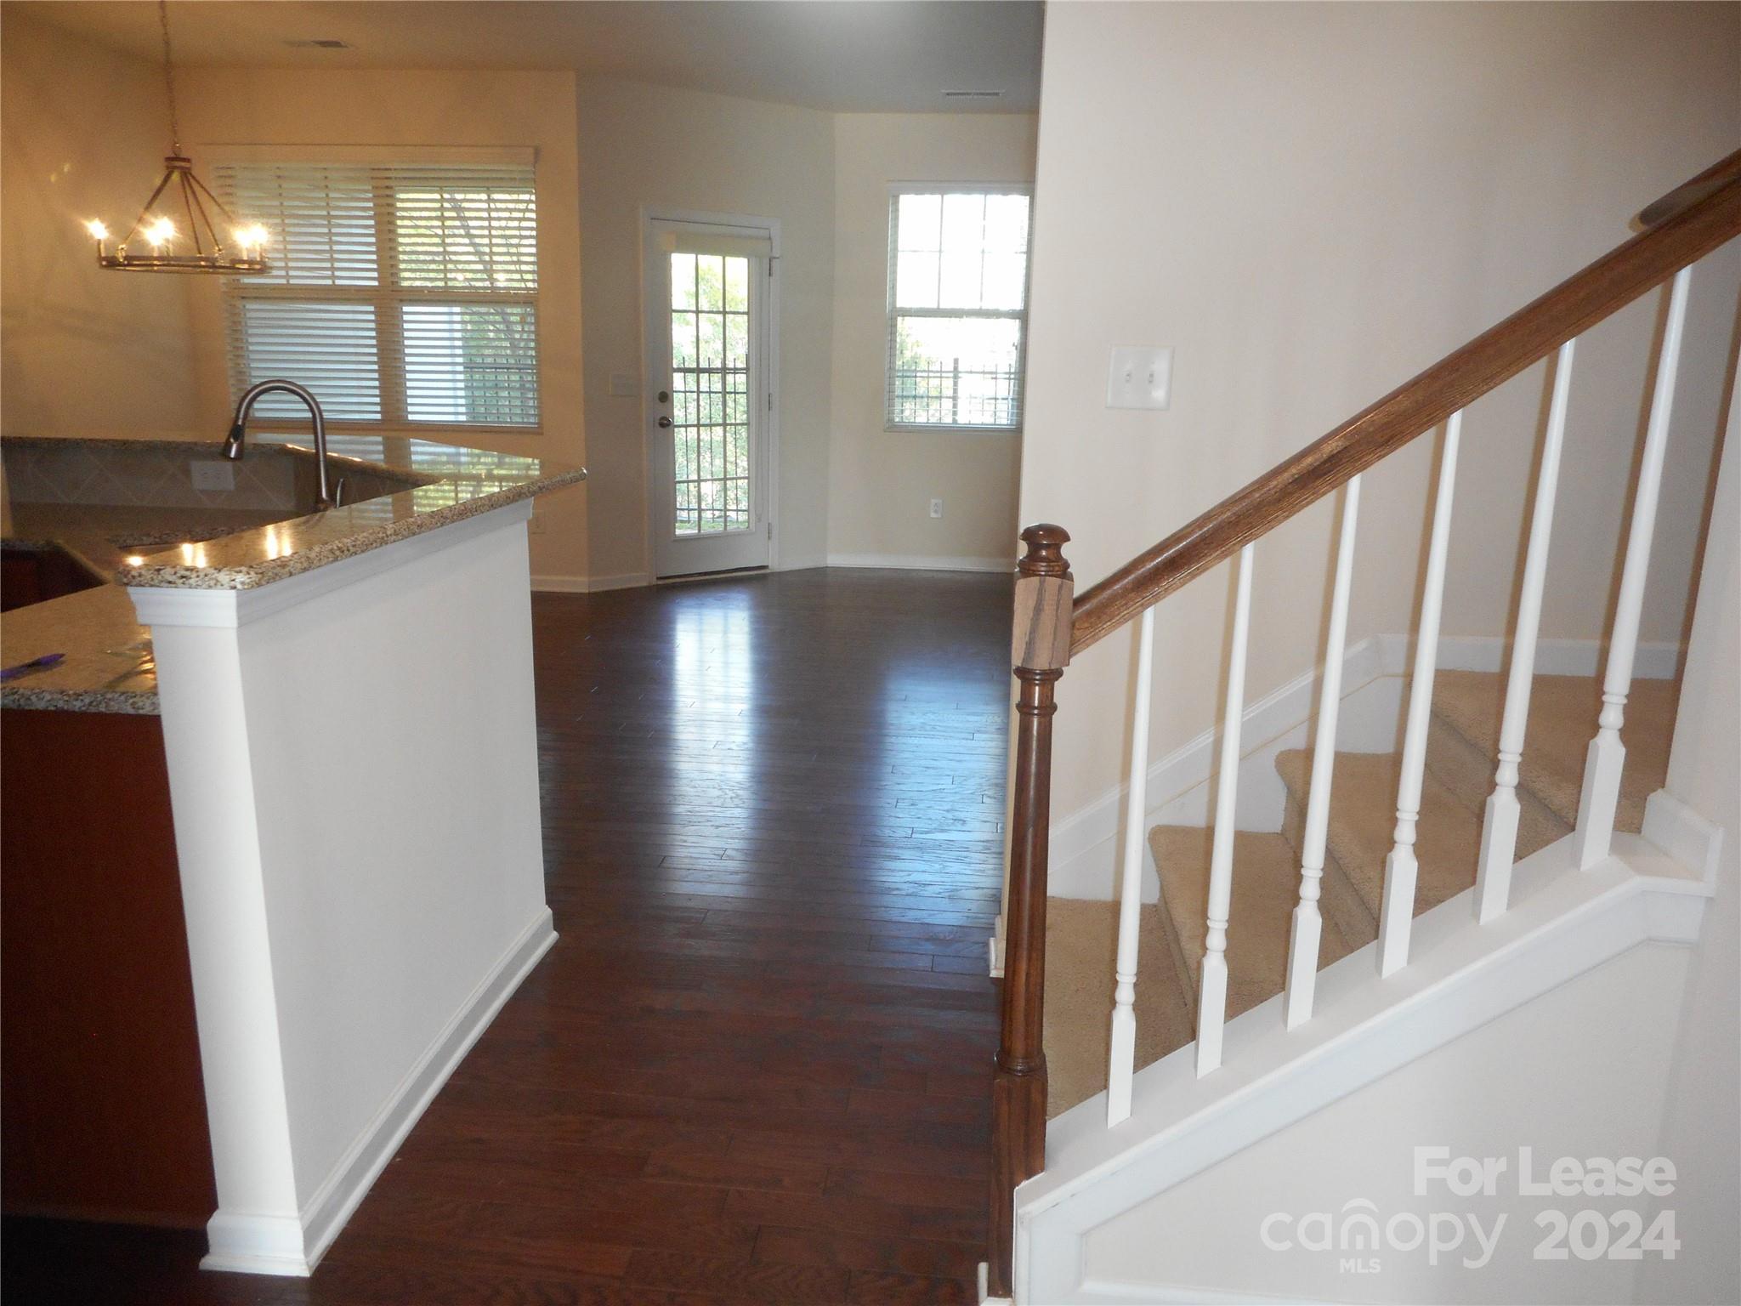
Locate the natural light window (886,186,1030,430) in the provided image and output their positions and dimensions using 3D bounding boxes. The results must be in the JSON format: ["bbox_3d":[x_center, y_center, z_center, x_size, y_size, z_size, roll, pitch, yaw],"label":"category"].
[{"bbox_3d":[0.536,-2.103,7.734,0.880,1.460,0.100,2,14,4],"label":"natural light window"}]

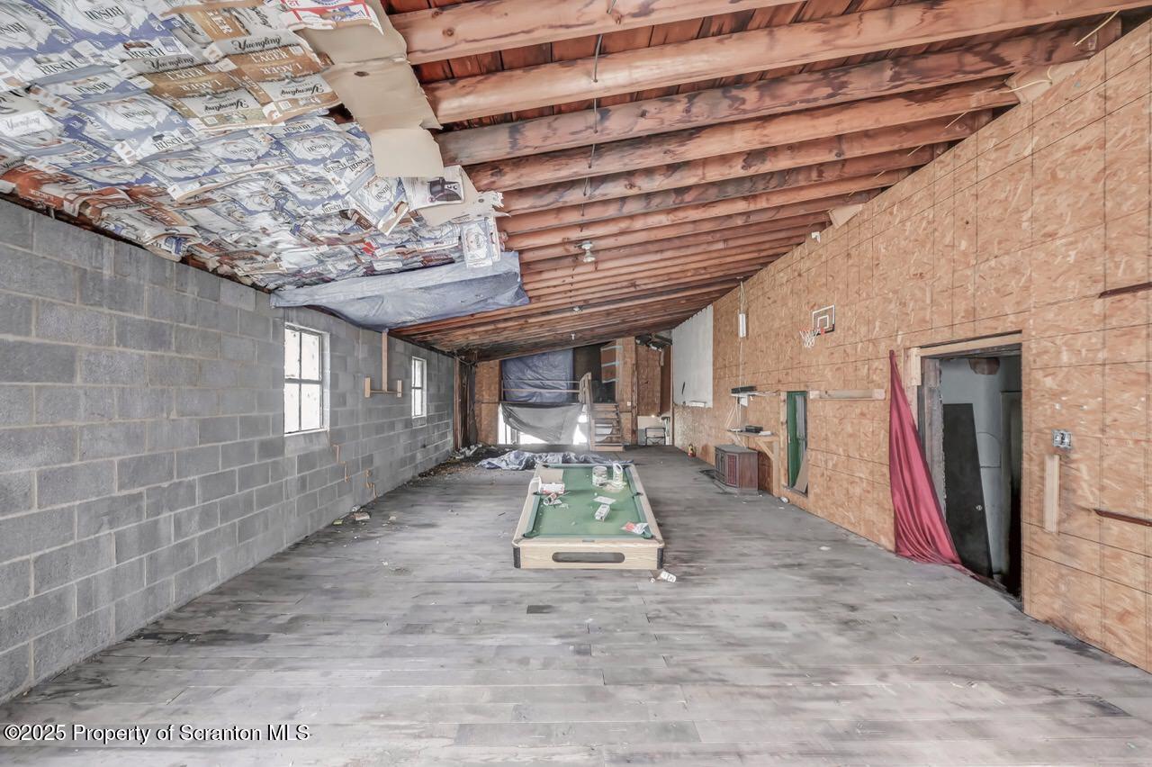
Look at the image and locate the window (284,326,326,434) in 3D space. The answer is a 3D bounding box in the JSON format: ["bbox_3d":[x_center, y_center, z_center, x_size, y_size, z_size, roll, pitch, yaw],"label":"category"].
[{"bbox_3d":[-2.770,-0.020,4.560,0.100,1.040,0.800,0,-1,-1],"label":"window"}]

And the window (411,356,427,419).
[{"bbox_3d":[-2.850,0.080,8.000,0.100,1.040,0.790,0,-1,-1],"label":"window"}]

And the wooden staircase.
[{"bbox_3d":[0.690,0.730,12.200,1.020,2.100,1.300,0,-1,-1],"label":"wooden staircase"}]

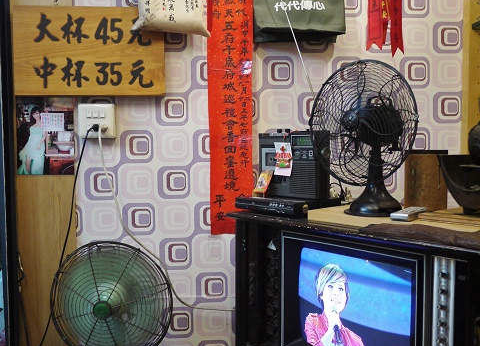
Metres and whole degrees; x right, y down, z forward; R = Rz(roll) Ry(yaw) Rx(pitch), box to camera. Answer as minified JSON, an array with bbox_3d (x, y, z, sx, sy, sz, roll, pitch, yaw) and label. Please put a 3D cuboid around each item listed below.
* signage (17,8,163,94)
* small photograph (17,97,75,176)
[{"bbox_3d":[-0.525,-0.428,1.831,0.521,0.309,0.028,-1,4,-7],"label":"signage"},{"bbox_3d":[-0.689,-0.133,1.841,0.196,0.285,0.006,-1,4,-7],"label":"small photograph"}]

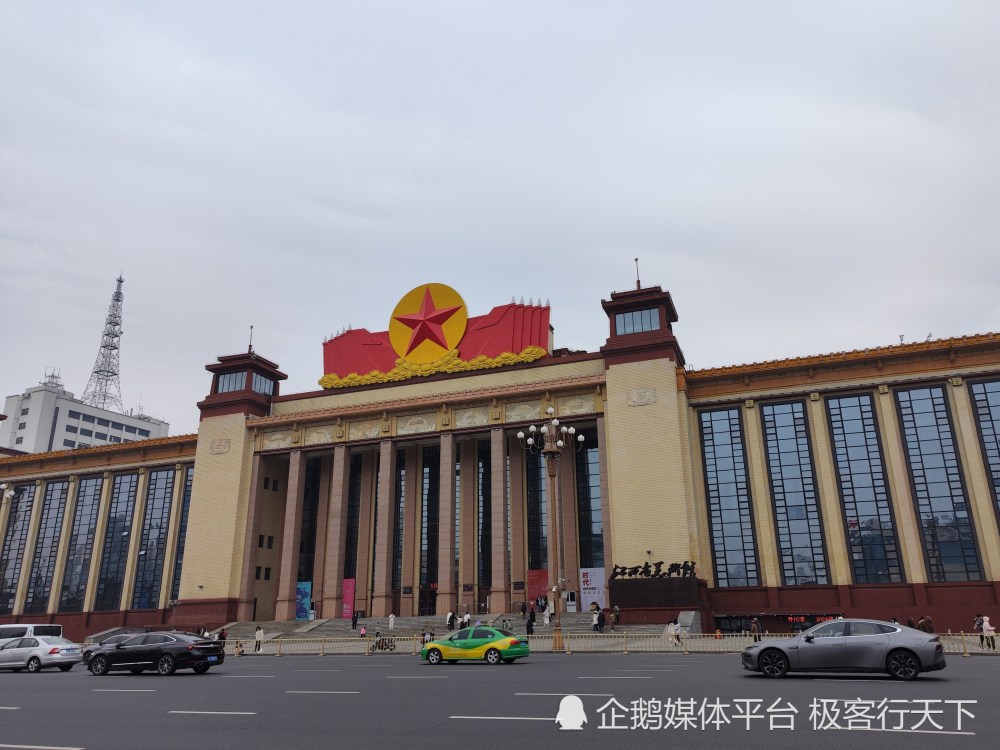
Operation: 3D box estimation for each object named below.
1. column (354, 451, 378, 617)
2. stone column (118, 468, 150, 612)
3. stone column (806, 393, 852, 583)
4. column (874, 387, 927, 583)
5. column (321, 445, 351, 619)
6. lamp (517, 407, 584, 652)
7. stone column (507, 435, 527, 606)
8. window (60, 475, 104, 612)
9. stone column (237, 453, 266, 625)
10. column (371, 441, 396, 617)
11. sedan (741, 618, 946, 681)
[{"bbox_3d":[-16.420,19.183,85.468,1.500,20.107,0.800,-8,-20,19],"label":"column"},{"bbox_3d":[-47.533,21.336,90.427,1.200,18.133,0.900,-7,-20,18],"label":"stone column"},{"bbox_3d":[30.813,10.598,65.049,1.429,17.541,0.900,-8,-20,19],"label":"stone column"},{"bbox_3d":[35.990,9.634,62.548,1.900,17.532,1.000,-7,-20,18],"label":"column"},{"bbox_3d":[-18.783,18.073,80.715,1.600,19.480,1.450,-8,-20,19],"label":"column"},{"bbox_3d":[3.279,9.076,42.385,4.200,14.504,4.200,-6,-20,16],"label":"lamp"},{"bbox_3d":[1.992,15.971,76.297,1.400,18.835,1.200,-7,-20,18],"label":"stone column"},{"bbox_3d":[-56.560,22.735,93.786,4.272,17.761,0.300,-7,-20,18],"label":"window"},{"bbox_3d":[-28.302,18.548,79.672,1.250,18.414,1.300,-7,-20,18],"label":"stone column"},{"bbox_3d":[-12.281,16.341,74.747,1.450,18.459,1.450,-7,-20,18],"label":"column"},{"bbox_3d":[8.955,7.303,18.582,4.880,1.450,1.900,-8,-20,19],"label":"sedan"}]

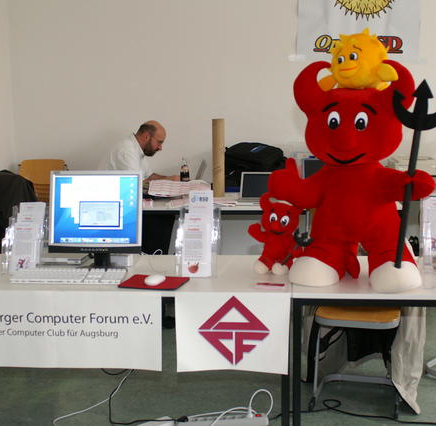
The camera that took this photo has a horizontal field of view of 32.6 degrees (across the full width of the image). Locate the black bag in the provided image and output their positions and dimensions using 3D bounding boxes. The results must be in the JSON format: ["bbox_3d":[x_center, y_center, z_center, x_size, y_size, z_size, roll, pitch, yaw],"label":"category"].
[{"bbox_3d":[0.325,-0.374,6.030,0.520,0.380,0.280,0,8,3],"label":"black bag"}]

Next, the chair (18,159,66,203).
[{"bbox_3d":[-1.545,-0.031,6.346,0.430,0.850,0.500,0,7,5],"label":"chair"}]

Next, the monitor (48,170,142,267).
[{"bbox_3d":[-0.528,0.022,3.277,0.405,0.420,0.200,0,8,7],"label":"monitor"}]

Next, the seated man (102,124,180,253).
[{"bbox_3d":[-0.581,-0.046,5.773,0.700,1.310,0.500,-1,8,-3],"label":"seated man"}]

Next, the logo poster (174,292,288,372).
[{"bbox_3d":[0.059,0.455,2.812,0.428,0.315,0.030,0,7,5],"label":"logo poster"}]

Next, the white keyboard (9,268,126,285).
[{"bbox_3d":[-0.598,0.256,3.031,0.450,0.032,0.145,0,7,3],"label":"white keyboard"}]

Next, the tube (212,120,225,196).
[{"bbox_3d":[0.000,-0.419,5.648,0.090,0.590,0.090,-1,8,0],"label":"tube"}]

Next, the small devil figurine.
[{"bbox_3d":[0.251,0.081,3.161,0.235,0.335,0.180,0,7,4],"label":"small devil figurine"}]

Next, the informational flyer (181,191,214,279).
[{"bbox_3d":[-0.082,0.088,3.101,0.120,0.350,0.040,0,-11,6],"label":"informational flyer"}]

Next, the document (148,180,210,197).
[{"bbox_3d":[-0.299,-0.186,5.773,0.460,0.100,0.280,0,7,5],"label":"document"}]

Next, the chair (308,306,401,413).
[{"bbox_3d":[0.680,0.500,3.622,0.410,0.820,0.480,1,9,14],"label":"chair"}]

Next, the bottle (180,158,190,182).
[{"bbox_3d":[-0.275,-0.325,6.309,0.080,0.270,0.080,0,7,5],"label":"bottle"}]

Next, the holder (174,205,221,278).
[{"bbox_3d":[-0.082,0.120,3.115,0.165,0.275,0.170,0,7,6],"label":"holder"}]

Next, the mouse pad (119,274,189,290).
[{"bbox_3d":[-0.251,0.272,2.966,0.234,0.008,0.205,1,9,12],"label":"mouse pad"}]

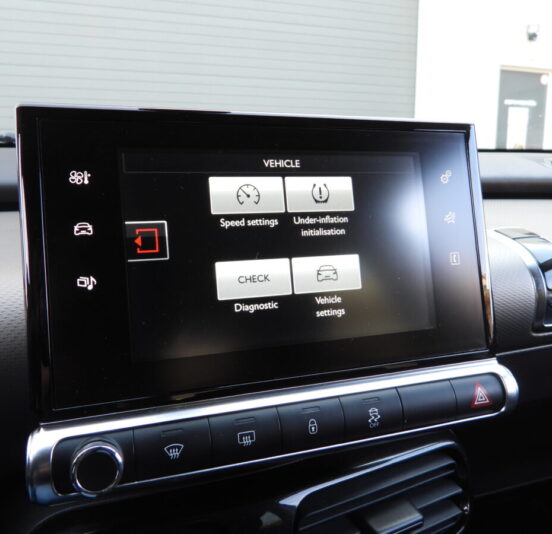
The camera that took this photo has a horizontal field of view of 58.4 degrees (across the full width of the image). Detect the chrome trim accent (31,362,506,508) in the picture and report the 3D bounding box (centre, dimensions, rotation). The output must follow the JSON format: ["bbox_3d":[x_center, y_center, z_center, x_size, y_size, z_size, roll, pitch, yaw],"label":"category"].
[{"bbox_3d":[0.015,0.070,0.231,0.233,0.029,0.014,-4,-6,-19],"label":"chrome trim accent"}]

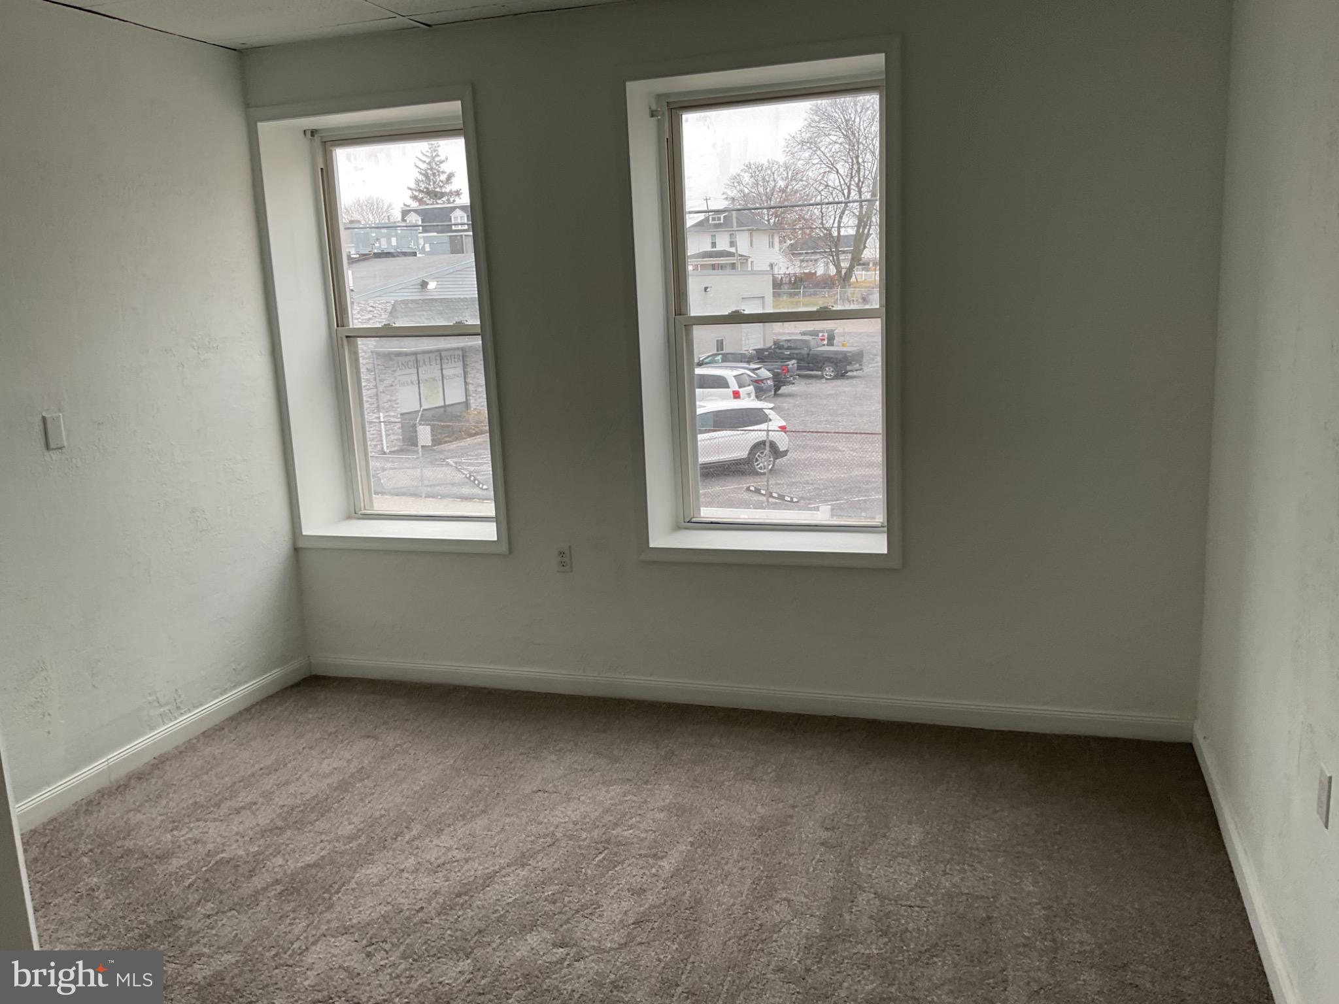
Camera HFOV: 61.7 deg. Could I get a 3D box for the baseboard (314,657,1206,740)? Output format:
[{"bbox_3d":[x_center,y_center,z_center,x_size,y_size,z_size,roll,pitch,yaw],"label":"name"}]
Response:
[{"bbox_3d":[0.106,0.794,4.620,3.767,0.097,0.020,1,12,18],"label":"baseboard"}]

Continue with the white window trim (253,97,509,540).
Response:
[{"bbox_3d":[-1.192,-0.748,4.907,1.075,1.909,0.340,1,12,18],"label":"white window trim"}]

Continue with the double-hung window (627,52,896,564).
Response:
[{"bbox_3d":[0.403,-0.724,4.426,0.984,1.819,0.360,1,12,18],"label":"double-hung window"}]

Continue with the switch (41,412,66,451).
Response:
[{"bbox_3d":[-2.097,-0.237,3.820,0.012,0.115,0.070,1,12,18],"label":"switch"}]

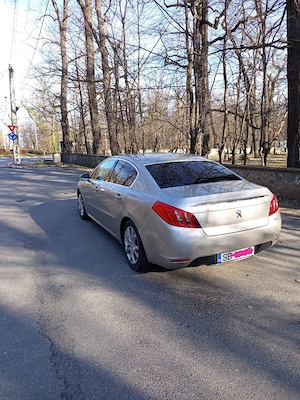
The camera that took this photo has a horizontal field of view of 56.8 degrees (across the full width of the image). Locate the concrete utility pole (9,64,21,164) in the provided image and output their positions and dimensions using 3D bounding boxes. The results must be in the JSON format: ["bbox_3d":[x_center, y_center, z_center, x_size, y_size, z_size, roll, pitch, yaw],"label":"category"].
[{"bbox_3d":[-11.185,-6.923,22.840,0.480,7.950,0.360,-4,12,-21],"label":"concrete utility pole"}]

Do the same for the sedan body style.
[{"bbox_3d":[-0.069,-0.119,5.186,1.870,1.456,4.790,-6,12,-26],"label":"sedan body style"}]

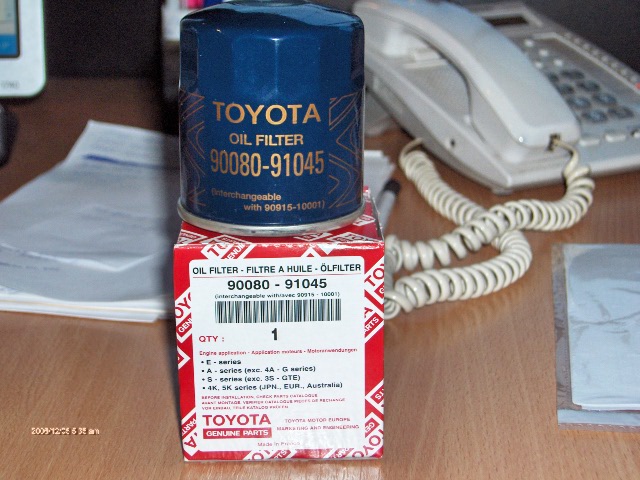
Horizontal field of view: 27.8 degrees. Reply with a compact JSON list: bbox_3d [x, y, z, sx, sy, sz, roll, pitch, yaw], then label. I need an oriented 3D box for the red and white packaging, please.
[{"bbox_3d":[-0.013,0.029,0.480,0.070,0.081,0.068,-1,18,0],"label":"red and white packaging"}]

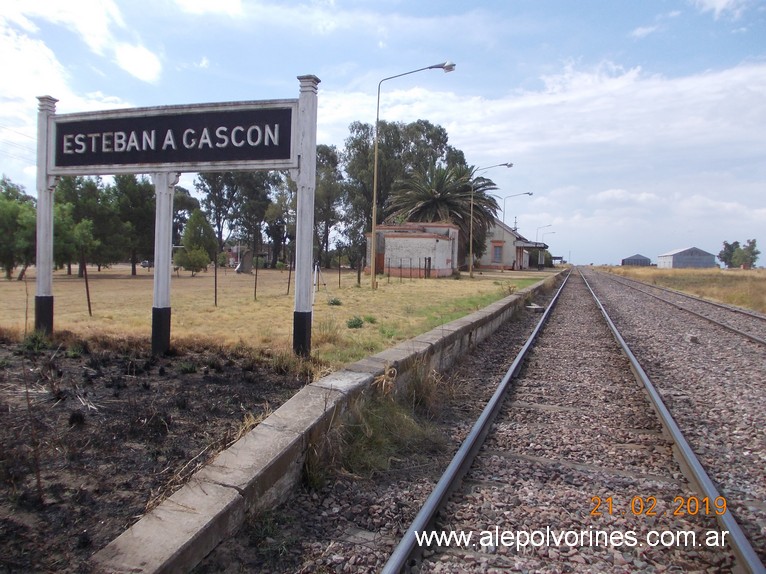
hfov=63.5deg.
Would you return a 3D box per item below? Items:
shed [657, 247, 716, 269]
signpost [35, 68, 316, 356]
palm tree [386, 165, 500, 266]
[{"bbox_3d":[85.326,-7.281,175.426,10.027,7.038,30.000,2,3,17],"label":"shed"},{"bbox_3d":[-2.790,-0.851,7.982,4.136,3.376,0.218,2,3,18],"label":"signpost"},{"bbox_3d":[5.776,-6.487,58.746,10.600,10.203,10.600,2,3,17],"label":"palm tree"}]

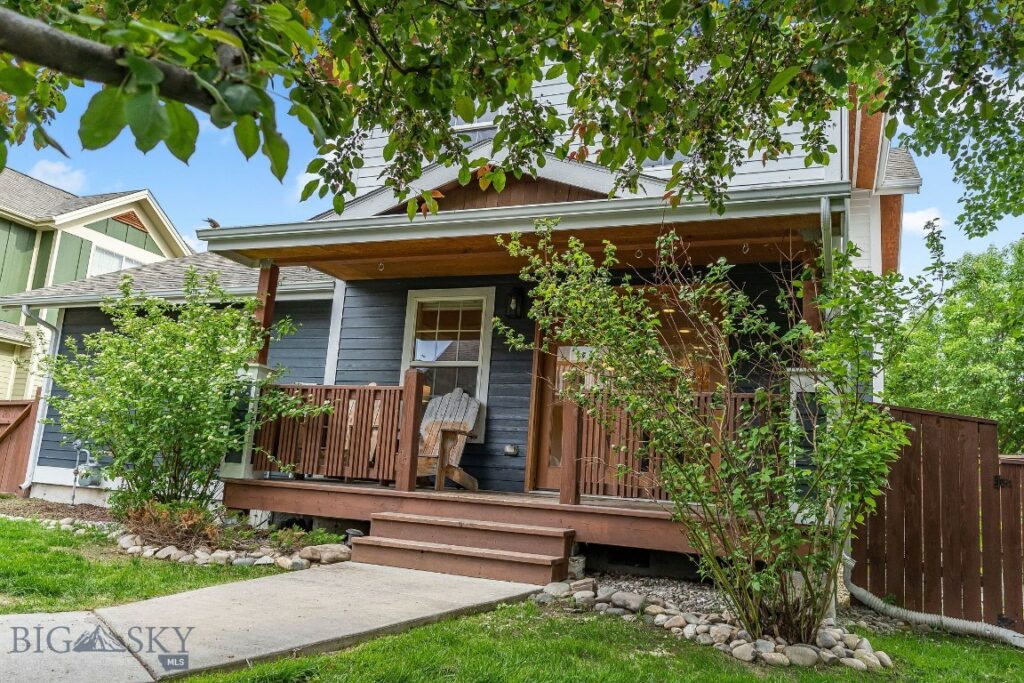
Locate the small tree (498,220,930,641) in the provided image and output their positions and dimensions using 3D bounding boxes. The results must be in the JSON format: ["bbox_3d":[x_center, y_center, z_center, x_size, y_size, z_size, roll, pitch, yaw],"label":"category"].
[{"bbox_3d":[1.195,0.460,5.071,2.840,2.797,1.998,0,-9,22],"label":"small tree"}]

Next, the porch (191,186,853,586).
[{"bbox_3d":[-0.004,0.506,7.243,5.800,3.013,2.344,0,-9,22],"label":"porch"}]

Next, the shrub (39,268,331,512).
[{"bbox_3d":[-3.349,0.576,7.912,2.700,2.550,2.350,7,-9,-22],"label":"shrub"}]

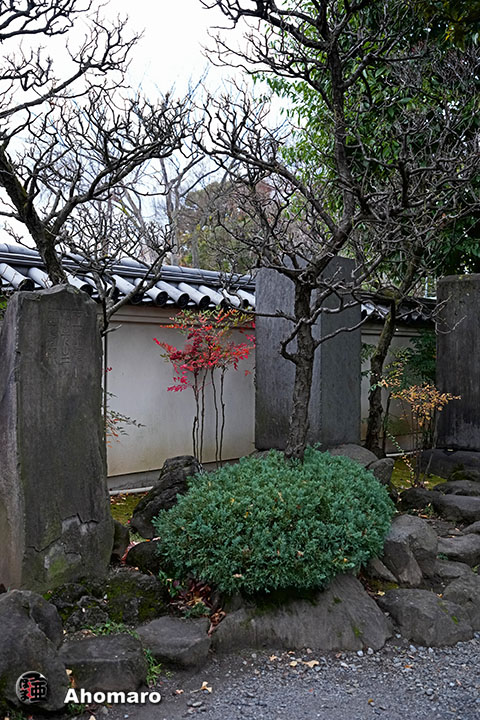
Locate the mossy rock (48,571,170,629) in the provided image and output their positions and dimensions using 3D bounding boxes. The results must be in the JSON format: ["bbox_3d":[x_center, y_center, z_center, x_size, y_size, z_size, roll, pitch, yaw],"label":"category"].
[{"bbox_3d":[-0.690,1.215,4.220,0.650,0.250,0.420,0,0,-20],"label":"mossy rock"}]

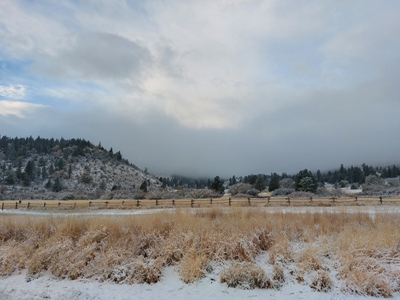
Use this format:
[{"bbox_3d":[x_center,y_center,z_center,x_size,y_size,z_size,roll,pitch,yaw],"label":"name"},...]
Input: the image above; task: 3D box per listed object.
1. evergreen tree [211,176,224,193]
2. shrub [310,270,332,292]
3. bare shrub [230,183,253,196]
[{"bbox_3d":[7.361,14.370,115.000,6.013,6.760,6.013,0,-8,0],"label":"evergreen tree"},{"bbox_3d":[1.976,2.130,4.500,0.349,0.321,0.331,0,-8,0],"label":"shrub"},{"bbox_3d":[13.226,12.901,90.000,7.627,4.382,6.483,0,-8,0],"label":"bare shrub"}]

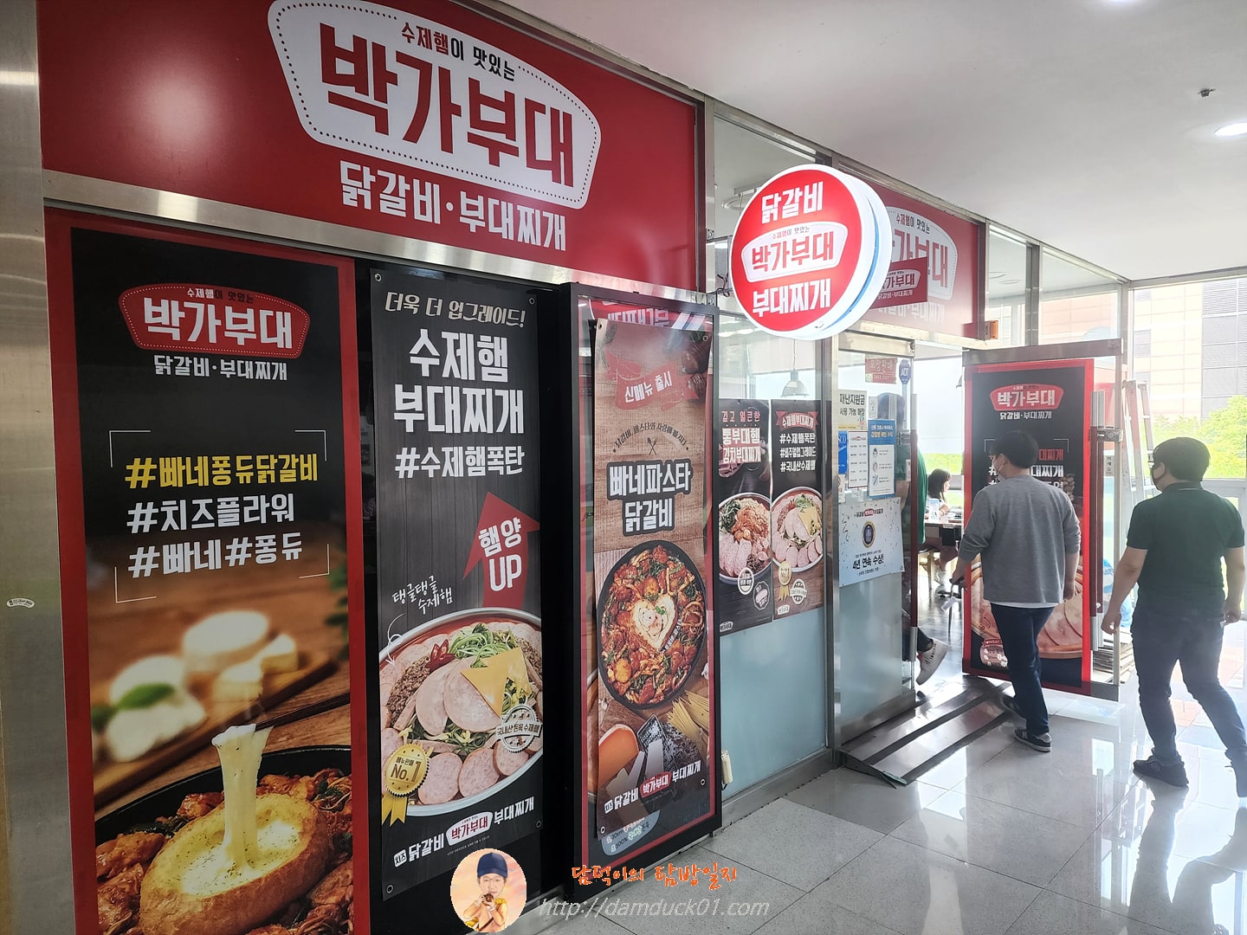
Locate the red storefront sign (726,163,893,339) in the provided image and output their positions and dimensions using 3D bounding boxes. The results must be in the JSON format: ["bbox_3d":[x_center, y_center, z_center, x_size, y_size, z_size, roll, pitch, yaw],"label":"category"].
[{"bbox_3d":[0.686,-0.796,3.100,0.620,0.620,0.180,1,3,45],"label":"red storefront sign"}]

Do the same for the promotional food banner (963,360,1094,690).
[{"bbox_3d":[2.493,0.348,5.110,0.720,1.950,0.030,1,3,41],"label":"promotional food banner"}]

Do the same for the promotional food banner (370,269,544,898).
[{"bbox_3d":[-0.486,0.336,2.549,0.020,1.790,0.595,1,3,45],"label":"promotional food banner"}]

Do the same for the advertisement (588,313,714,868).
[{"bbox_3d":[0.129,0.399,3.073,0.030,1.840,0.640,1,3,45],"label":"advertisement"}]

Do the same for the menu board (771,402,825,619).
[{"bbox_3d":[0.831,0.187,3.917,0.020,1.000,0.435,1,3,45],"label":"menu board"}]

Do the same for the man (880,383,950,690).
[{"bbox_3d":[1.768,0.446,5.176,0.480,1.800,0.560,-3,3,-41],"label":"man"}]

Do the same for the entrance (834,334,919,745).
[{"bbox_3d":[1.370,0.352,4.445,0.050,2.080,0.860,1,3,45],"label":"entrance"}]

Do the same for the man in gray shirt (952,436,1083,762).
[{"bbox_3d":[2.136,0.641,4.502,0.570,1.660,0.460,-1,2,-5],"label":"man in gray shirt"}]

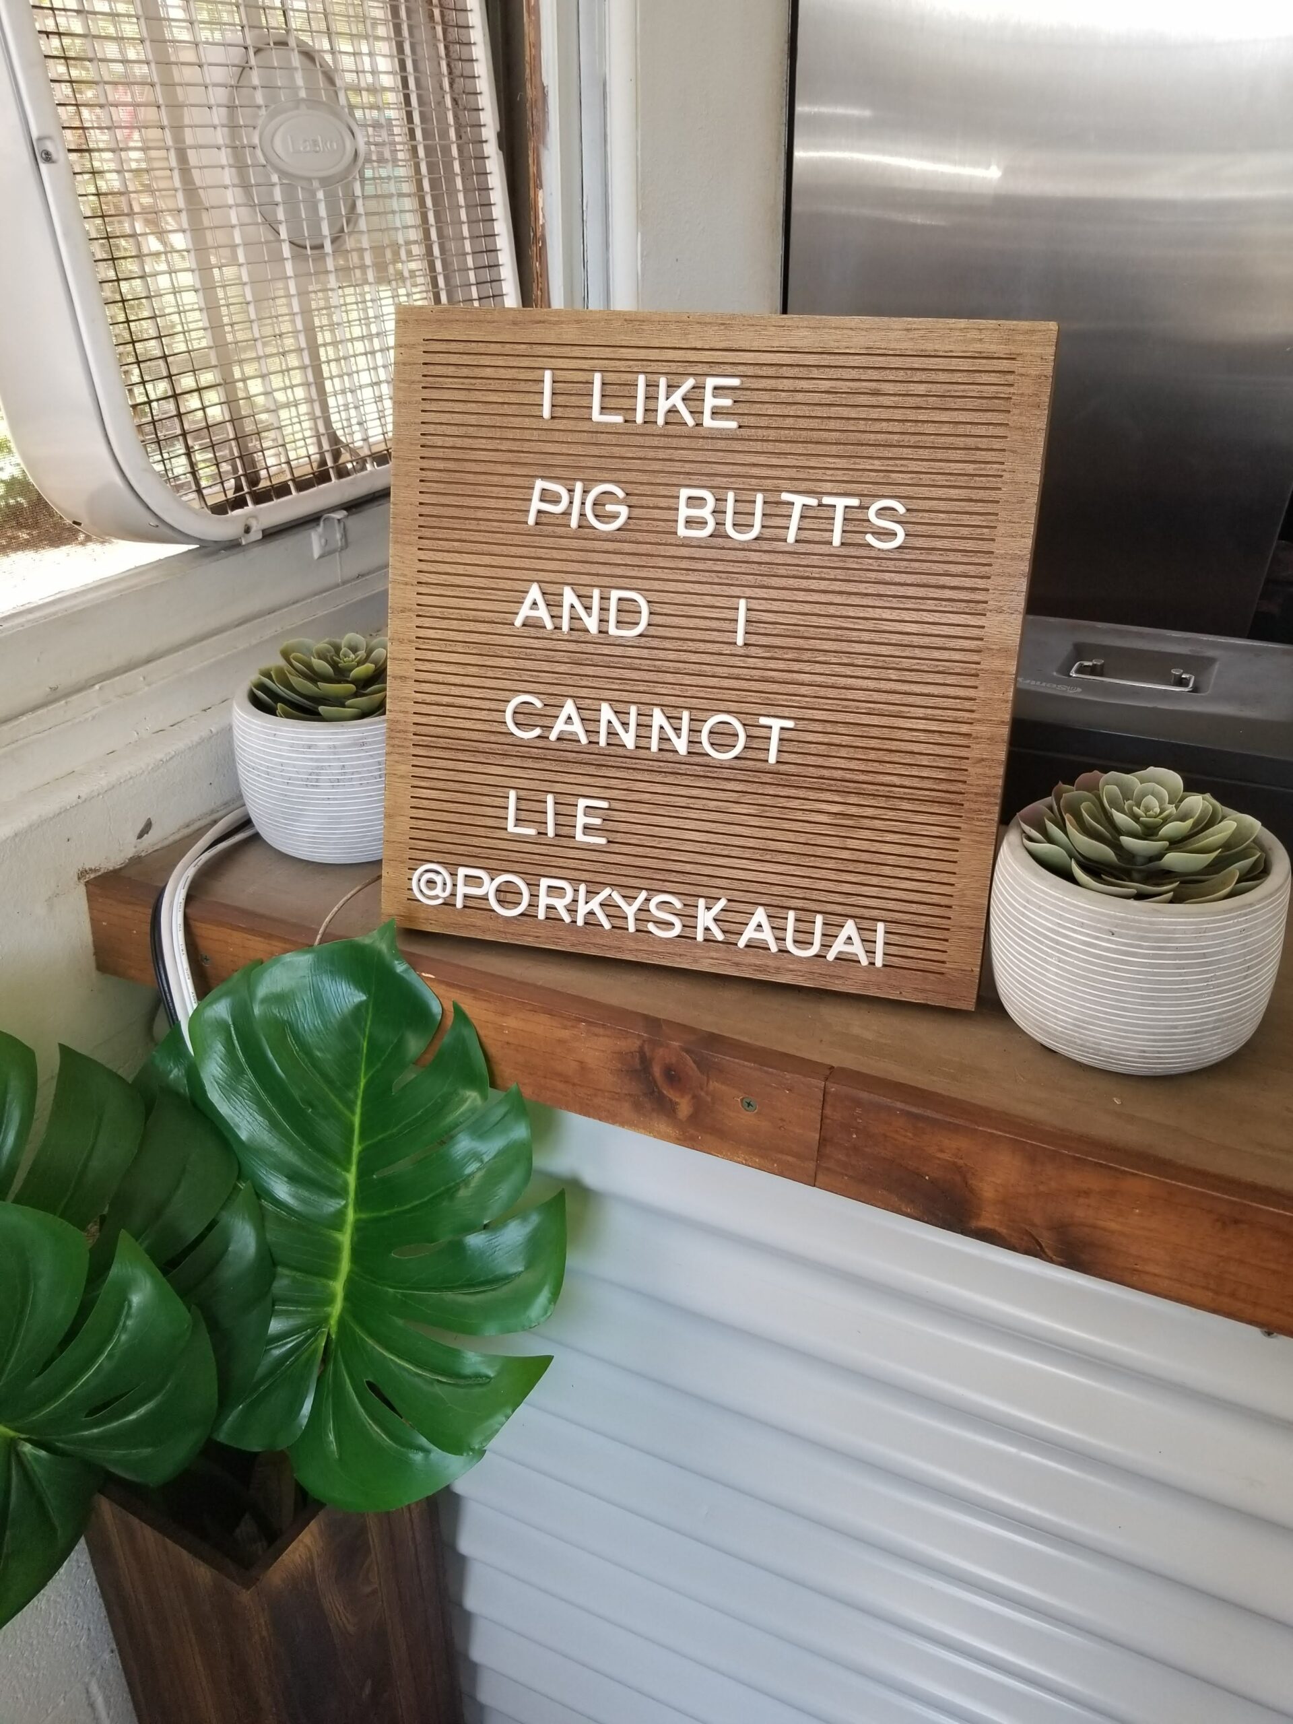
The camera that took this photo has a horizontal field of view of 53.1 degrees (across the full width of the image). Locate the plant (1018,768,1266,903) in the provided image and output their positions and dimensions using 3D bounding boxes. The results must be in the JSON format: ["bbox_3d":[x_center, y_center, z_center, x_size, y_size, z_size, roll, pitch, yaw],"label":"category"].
[{"bbox_3d":[0.249,-0.009,0.658,0.122,0.060,0.122,12,31,21],"label":"plant"}]

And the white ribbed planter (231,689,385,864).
[{"bbox_3d":[-0.201,-0.069,0.879,0.149,0.107,0.149,-7,30,-12],"label":"white ribbed planter"}]

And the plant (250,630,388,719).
[{"bbox_3d":[-0.197,-0.116,0.854,0.122,0.060,0.122,-7,30,-12],"label":"plant"}]

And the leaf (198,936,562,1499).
[{"bbox_3d":[-0.153,0.196,0.720,0.215,0.324,0.085,4,-1,-3],"label":"leaf"}]

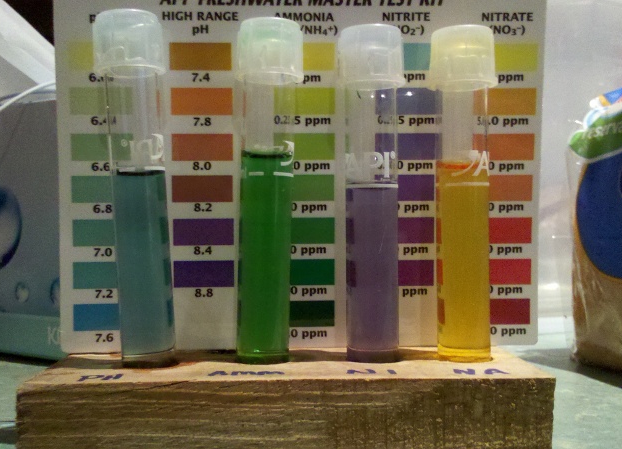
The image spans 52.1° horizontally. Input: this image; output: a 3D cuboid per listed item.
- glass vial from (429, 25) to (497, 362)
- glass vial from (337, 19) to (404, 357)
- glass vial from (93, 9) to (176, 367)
[{"bbox_3d":[0.040,-0.004,0.165,0.017,0.092,0.017,0,2,0],"label":"glass vial"},{"bbox_3d":[0.016,-0.004,0.165,0.017,0.092,0.017,0,2,0],"label":"glass vial"},{"bbox_3d":[-0.043,-0.005,0.159,0.017,0.092,0.017,-2,3,0],"label":"glass vial"}]

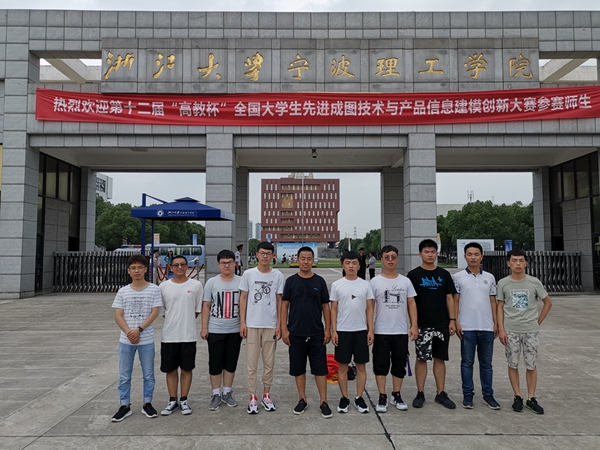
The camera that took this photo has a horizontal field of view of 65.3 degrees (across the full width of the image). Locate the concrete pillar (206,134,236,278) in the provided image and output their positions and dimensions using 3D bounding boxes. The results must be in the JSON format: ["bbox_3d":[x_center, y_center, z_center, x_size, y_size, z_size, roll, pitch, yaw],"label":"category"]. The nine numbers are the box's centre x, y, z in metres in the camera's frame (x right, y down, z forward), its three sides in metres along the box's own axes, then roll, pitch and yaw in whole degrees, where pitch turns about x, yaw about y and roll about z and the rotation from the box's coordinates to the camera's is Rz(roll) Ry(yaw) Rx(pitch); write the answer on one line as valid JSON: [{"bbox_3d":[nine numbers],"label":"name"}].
[{"bbox_3d":[-2.912,-0.319,17.338,0.940,6.004,0.960,0,-4,0],"label":"concrete pillar"}]

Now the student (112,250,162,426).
[{"bbox_3d":[-1.708,1.147,4.912,0.513,1.665,0.380,1,-4,-8],"label":"student"}]

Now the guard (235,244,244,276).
[{"bbox_3d":[-2.241,1.622,17.317,0.380,1.800,0.500,0,-4,-6],"label":"guard"}]

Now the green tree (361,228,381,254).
[{"bbox_3d":[15.009,4.259,94.925,5.800,7.000,5.800,0,-4,0],"label":"green tree"}]

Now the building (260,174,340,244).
[{"bbox_3d":[0.355,-3.088,218.601,34.737,36.039,26.000,0,-3,0],"label":"building"}]

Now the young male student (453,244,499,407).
[{"bbox_3d":[1.923,1.081,5.150,0.489,1.766,0.310,0,-3,0],"label":"young male student"}]

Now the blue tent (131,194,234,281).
[{"bbox_3d":[-3.451,0.783,14.192,2.478,3.465,2.478,0,-3,0],"label":"blue tent"}]

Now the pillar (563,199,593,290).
[{"bbox_3d":[12.728,0.935,20.948,0.600,3.969,2.140,0,-3,0],"label":"pillar"}]

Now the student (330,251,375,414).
[{"bbox_3d":[0.576,1.143,5.136,0.459,1.701,0.320,0,-4,0],"label":"student"}]

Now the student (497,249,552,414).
[{"bbox_3d":[2.469,1.135,5.136,0.549,1.718,0.360,-1,-4,10],"label":"student"}]

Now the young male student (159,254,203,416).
[{"bbox_3d":[-1.282,1.161,5.052,0.446,1.654,0.360,0,-4,-6],"label":"young male student"}]

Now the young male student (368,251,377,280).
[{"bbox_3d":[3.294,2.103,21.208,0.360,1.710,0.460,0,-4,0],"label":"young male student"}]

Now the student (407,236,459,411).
[{"bbox_3d":[1.493,1.084,5.294,0.548,1.840,0.360,0,-4,5],"label":"student"}]

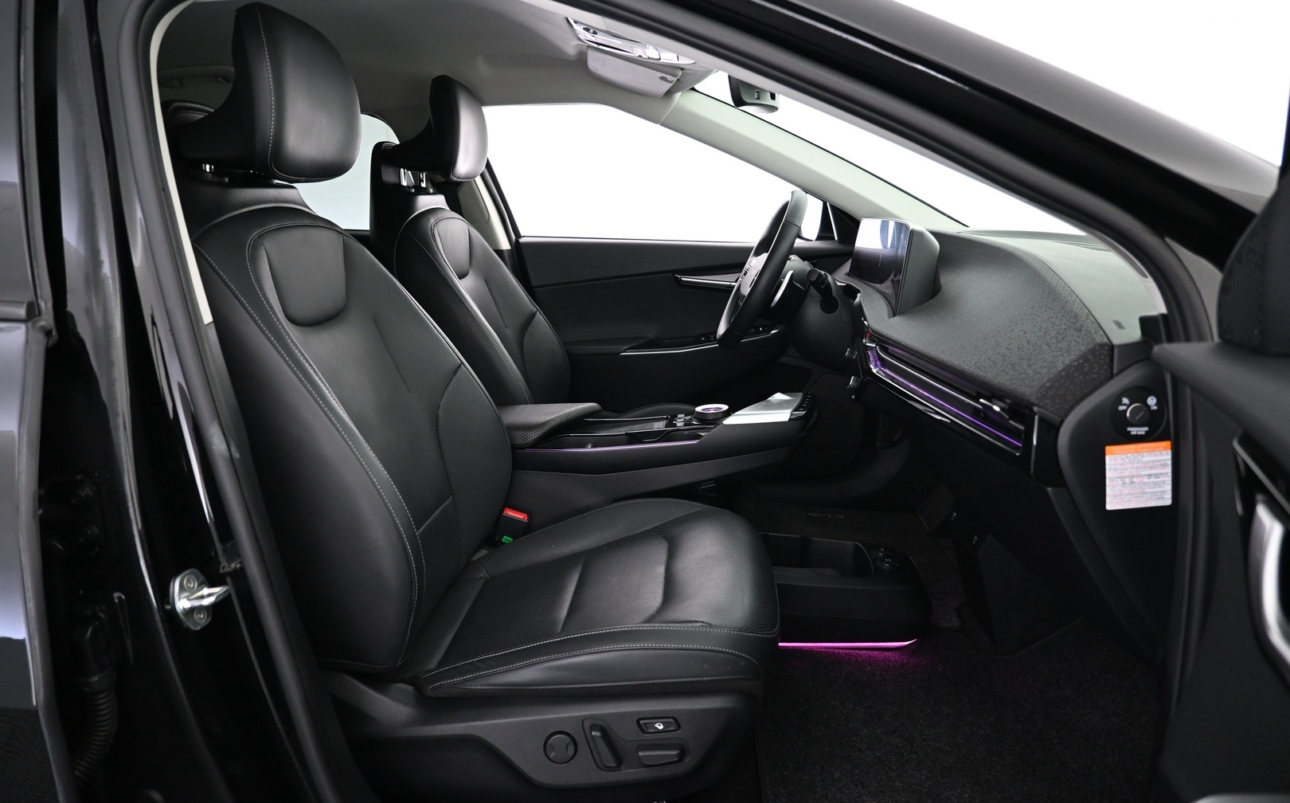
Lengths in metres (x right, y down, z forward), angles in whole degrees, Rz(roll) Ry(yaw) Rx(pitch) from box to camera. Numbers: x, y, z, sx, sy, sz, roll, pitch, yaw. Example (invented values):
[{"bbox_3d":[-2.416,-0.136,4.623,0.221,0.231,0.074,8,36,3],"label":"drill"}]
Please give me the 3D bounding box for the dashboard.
[{"bbox_3d":[0.634,-0.096,1.478,0.505,0.409,1.414,1,13,3],"label":"dashboard"}]

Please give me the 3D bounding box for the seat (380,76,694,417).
[{"bbox_3d":[-0.173,-0.213,1.884,0.803,0.951,0.555,1,13,3],"label":"seat"}]

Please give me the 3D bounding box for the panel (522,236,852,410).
[{"bbox_3d":[0.135,-0.155,2.202,0.919,0.530,0.121,1,13,3],"label":"panel"}]

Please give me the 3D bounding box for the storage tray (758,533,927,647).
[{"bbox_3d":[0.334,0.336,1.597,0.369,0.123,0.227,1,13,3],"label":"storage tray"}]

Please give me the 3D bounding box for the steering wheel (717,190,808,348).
[{"bbox_3d":[0.270,-0.269,1.845,0.095,0.365,0.368,27,14,-3],"label":"steering wheel"}]

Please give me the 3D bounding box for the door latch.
[{"bbox_3d":[-0.404,0.179,0.780,0.037,0.055,0.042,4,14,17],"label":"door latch"}]

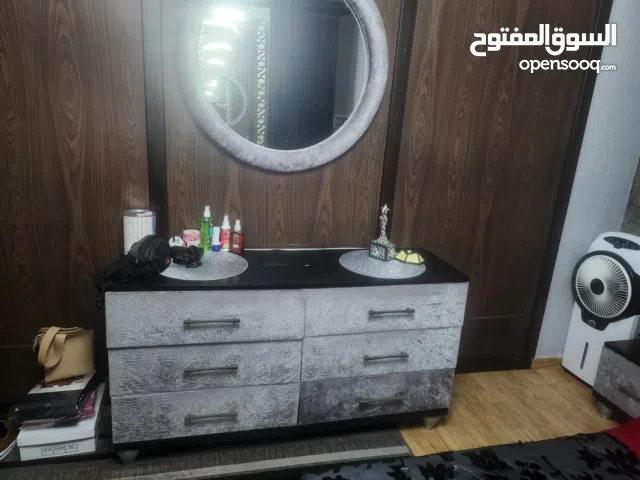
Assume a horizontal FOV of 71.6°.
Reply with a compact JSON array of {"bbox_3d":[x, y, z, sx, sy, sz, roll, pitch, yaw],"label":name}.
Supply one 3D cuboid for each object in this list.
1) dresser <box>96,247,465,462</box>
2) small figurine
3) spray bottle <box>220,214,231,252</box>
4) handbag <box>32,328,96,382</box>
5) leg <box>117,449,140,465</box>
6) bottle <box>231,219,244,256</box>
[{"bbox_3d":[-0.135,0.492,2.097,1.485,0.787,0.504,0,15,-14],"label":"dresser"},{"bbox_3d":[0.312,-0.042,2.172,0.101,0.262,0.096,14,18,34],"label":"small figurine"},{"bbox_3d":[-0.451,-0.034,2.117,0.047,0.175,0.047,0,15,-14],"label":"spray bottle"},{"bbox_3d":[-1.113,0.480,1.944,0.218,0.212,0.117,-4,17,-27],"label":"handbag"},{"bbox_3d":[-0.801,0.876,1.848,0.077,0.090,0.077,0,15,-14],"label":"leg"},{"bbox_3d":[-0.385,-0.015,2.076,0.060,0.169,0.049,0,15,-14],"label":"bottle"}]

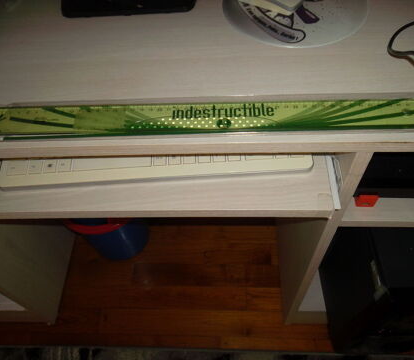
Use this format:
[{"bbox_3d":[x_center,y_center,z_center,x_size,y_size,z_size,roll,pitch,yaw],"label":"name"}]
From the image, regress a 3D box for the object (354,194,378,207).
[{"bbox_3d":[0.223,0.027,0.524,0.023,0.021,0.012,-1,54,3],"label":"object"}]

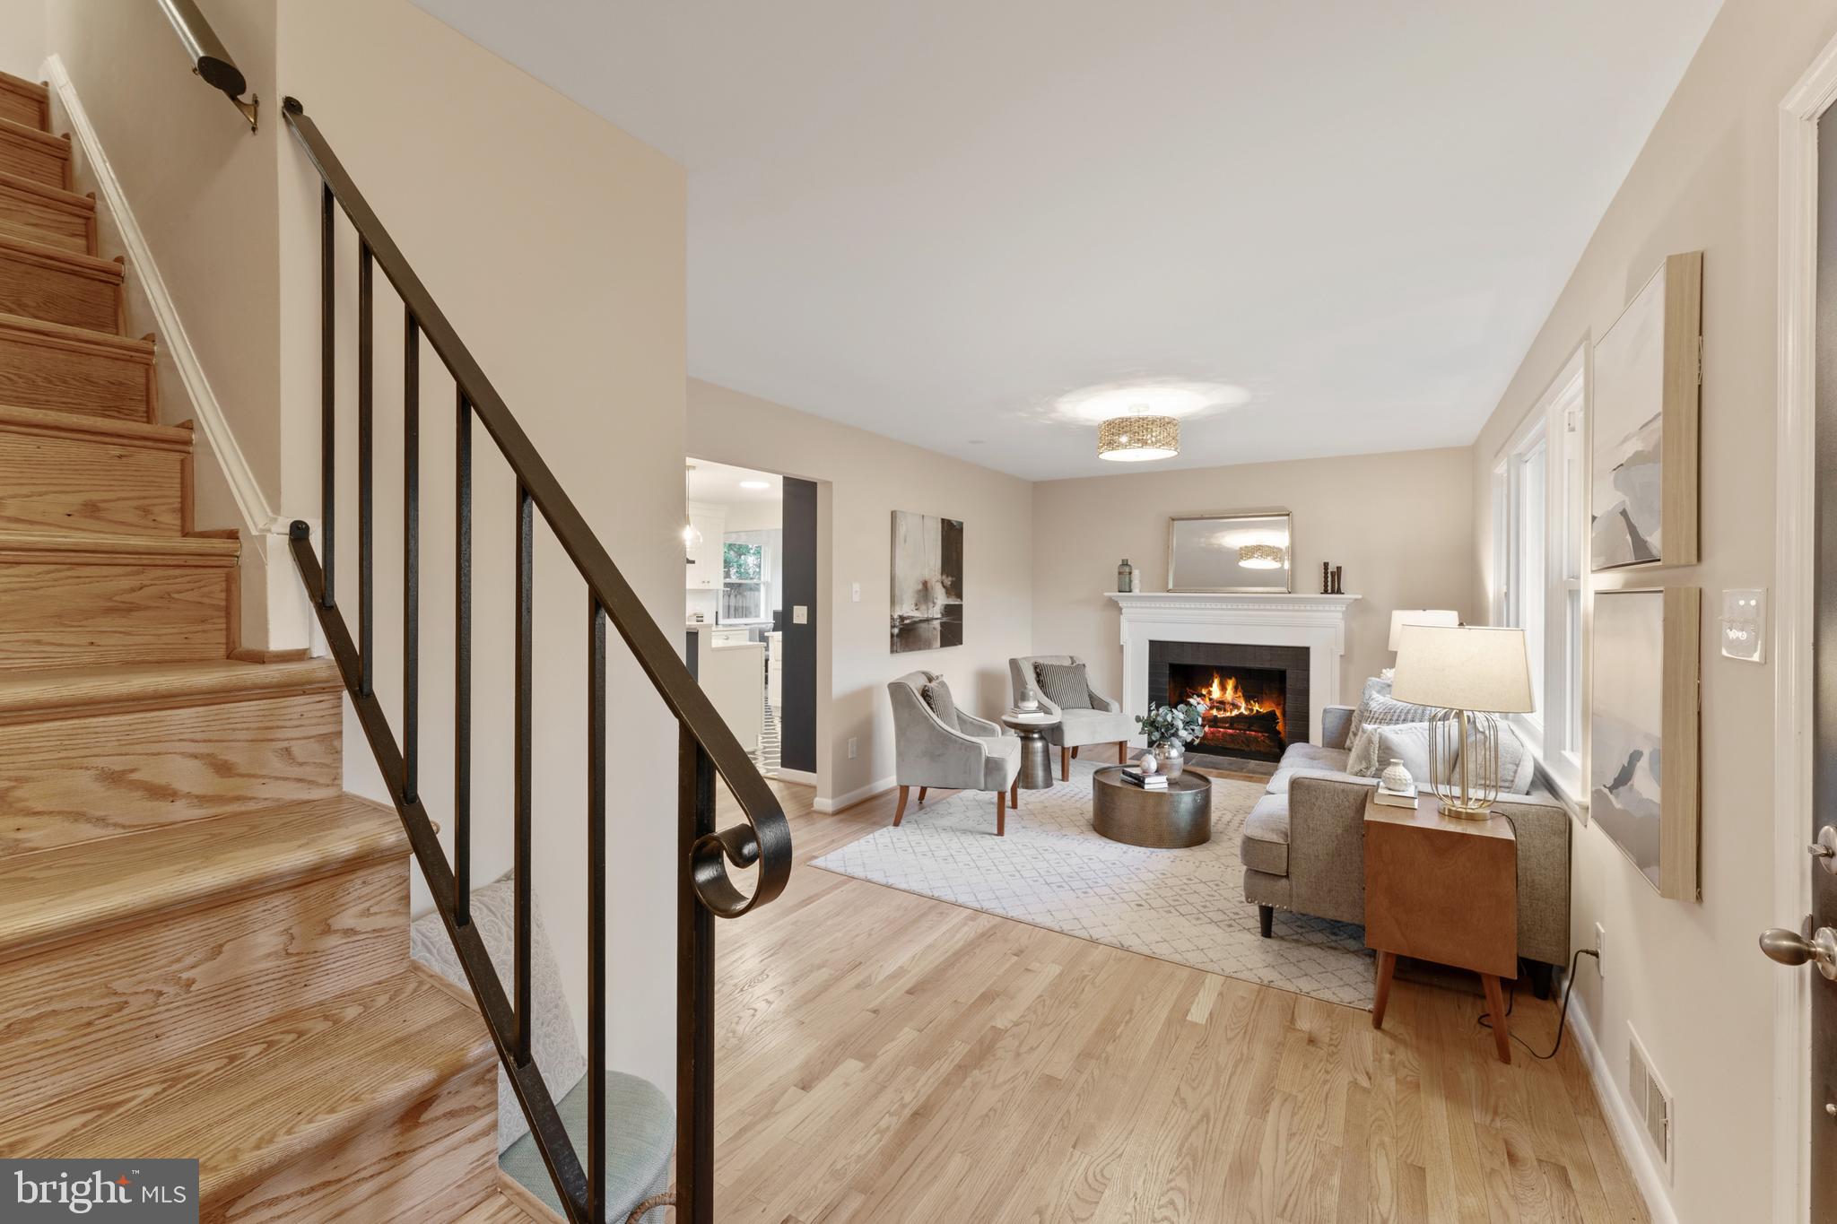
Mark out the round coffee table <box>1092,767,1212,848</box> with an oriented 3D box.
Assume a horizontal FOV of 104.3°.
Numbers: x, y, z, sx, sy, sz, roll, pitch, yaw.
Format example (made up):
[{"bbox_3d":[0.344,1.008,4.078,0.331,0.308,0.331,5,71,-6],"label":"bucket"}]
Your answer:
[{"bbox_3d":[1.357,1.115,4.165,0.655,0.295,0.655,0,1,0],"label":"round coffee table"}]

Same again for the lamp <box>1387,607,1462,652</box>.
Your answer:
[{"bbox_3d":[3.069,0.121,4.327,0.370,0.250,0.370,1,1,33],"label":"lamp"}]

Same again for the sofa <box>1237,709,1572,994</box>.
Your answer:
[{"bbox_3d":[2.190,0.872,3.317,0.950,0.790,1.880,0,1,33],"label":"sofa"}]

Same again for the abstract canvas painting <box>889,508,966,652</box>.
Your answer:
[{"bbox_3d":[0.080,-0.213,5.305,0.038,0.974,0.969,1,1,33],"label":"abstract canvas painting"}]

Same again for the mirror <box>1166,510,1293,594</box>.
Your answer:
[{"bbox_3d":[2.536,-0.476,5.854,0.940,0.647,0.035,1,-4,33],"label":"mirror"}]

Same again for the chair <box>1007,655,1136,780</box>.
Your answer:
[{"bbox_3d":[1.180,0.792,5.510,0.700,0.842,0.690,0,1,-22],"label":"chair"}]

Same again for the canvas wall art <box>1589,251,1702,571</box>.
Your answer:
[{"bbox_3d":[1.655,-0.402,1.645,0.052,0.608,0.610,0,1,33],"label":"canvas wall art"}]

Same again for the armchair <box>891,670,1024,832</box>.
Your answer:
[{"bbox_3d":[0.250,0.832,4.341,0.690,0.842,0.700,0,1,16],"label":"armchair"}]

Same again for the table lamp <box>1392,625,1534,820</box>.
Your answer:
[{"bbox_3d":[1.744,0.340,2.287,0.367,0.605,0.367,0,1,33],"label":"table lamp"}]

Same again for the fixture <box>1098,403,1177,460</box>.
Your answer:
[{"bbox_3d":[1.302,-1.070,4.210,0.457,0.270,0.457,0,1,33],"label":"fixture"}]

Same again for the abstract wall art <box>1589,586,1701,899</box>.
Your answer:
[{"bbox_3d":[1.640,0.254,1.631,0.052,0.607,0.600,0,1,33],"label":"abstract wall art"}]

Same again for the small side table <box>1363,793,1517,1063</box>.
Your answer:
[{"bbox_3d":[1.687,0.994,2.341,0.372,0.667,0.410,1,1,33],"label":"small side table"}]

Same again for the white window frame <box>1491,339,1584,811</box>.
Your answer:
[{"bbox_3d":[2.669,-0.145,3.126,0.110,1.420,2.300,0,1,33],"label":"white window frame"}]

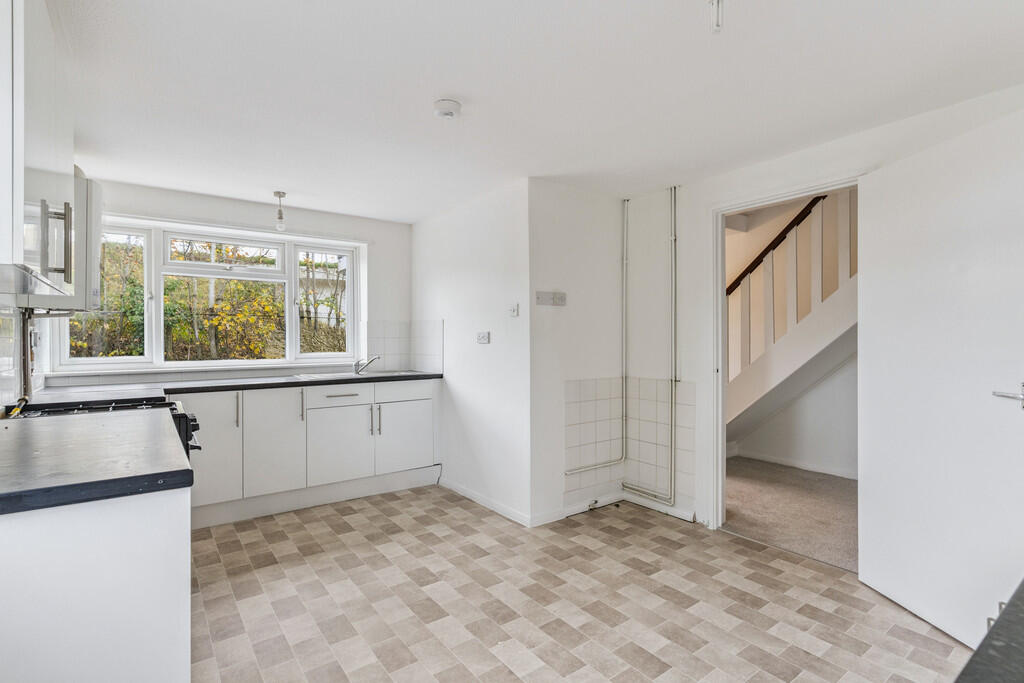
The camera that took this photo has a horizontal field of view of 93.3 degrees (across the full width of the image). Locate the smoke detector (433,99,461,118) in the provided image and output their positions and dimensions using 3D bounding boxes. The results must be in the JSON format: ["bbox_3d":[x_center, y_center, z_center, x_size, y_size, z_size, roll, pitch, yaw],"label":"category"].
[{"bbox_3d":[-0.295,-1.062,2.230,0.125,0.040,0.125,0,0,0],"label":"smoke detector"}]

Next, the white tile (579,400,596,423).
[{"bbox_3d":[0.540,0.498,3.438,0.150,0.150,0.008,0,0,-37],"label":"white tile"}]

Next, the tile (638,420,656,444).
[{"bbox_3d":[0.984,0.649,3.486,0.008,0.150,0.150,0,0,-37],"label":"tile"}]

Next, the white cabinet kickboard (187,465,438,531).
[{"bbox_3d":[-1.373,1.127,3.594,1.842,0.157,0.018,0,0,-36],"label":"white cabinet kickboard"}]

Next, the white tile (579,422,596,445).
[{"bbox_3d":[0.540,0.650,3.438,0.150,0.150,0.008,0,0,-37],"label":"white tile"}]

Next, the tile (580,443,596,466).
[{"bbox_3d":[0.537,0.801,3.416,0.150,0.150,0.010,0,0,-36],"label":"tile"}]

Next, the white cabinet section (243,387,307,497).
[{"bbox_3d":[-1.750,0.677,3.482,0.390,0.710,0.500,0,0,-37],"label":"white cabinet section"}]

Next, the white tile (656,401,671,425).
[{"bbox_3d":[1.086,0.505,3.390,0.010,0.151,0.151,0,0,-37],"label":"white tile"}]

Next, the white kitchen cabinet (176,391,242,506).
[{"bbox_3d":[-2.125,0.683,3.341,0.399,0.721,0.580,0,0,-36],"label":"white kitchen cabinet"}]

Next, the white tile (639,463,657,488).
[{"bbox_3d":[0.982,0.949,3.464,0.010,0.150,0.150,0,0,-36],"label":"white tile"}]

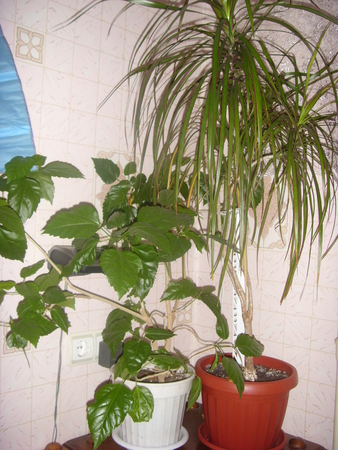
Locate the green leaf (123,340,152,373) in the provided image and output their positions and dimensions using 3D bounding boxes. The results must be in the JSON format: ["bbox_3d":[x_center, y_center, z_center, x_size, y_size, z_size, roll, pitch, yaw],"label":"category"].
[{"bbox_3d":[-0.078,0.325,1.000,0.071,0.095,0.015,6,-39,3],"label":"green leaf"}]

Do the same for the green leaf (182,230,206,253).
[{"bbox_3d":[0.069,0.045,1.100,0.085,0.017,0.043,45,44,16],"label":"green leaf"}]

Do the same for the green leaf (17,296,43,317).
[{"bbox_3d":[-0.305,0.181,0.889,0.063,0.056,0.024,8,-27,-2],"label":"green leaf"}]

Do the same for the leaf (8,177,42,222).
[{"bbox_3d":[-0.316,-0.056,0.889,0.076,0.101,0.030,1,-9,-6],"label":"leaf"}]

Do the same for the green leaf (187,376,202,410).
[{"bbox_3d":[0.057,0.376,0.899,0.030,0.076,0.020,19,0,28],"label":"green leaf"}]

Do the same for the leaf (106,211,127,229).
[{"bbox_3d":[-0.139,-0.015,1.070,0.060,0.048,0.012,24,-34,-25],"label":"leaf"}]

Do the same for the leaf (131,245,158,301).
[{"bbox_3d":[-0.053,0.102,0.869,0.065,0.119,0.040,-5,6,-21],"label":"leaf"}]

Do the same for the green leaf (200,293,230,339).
[{"bbox_3d":[0.118,0.229,1.010,0.038,0.125,0.032,-24,-7,-31],"label":"green leaf"}]

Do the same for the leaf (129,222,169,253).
[{"bbox_3d":[-0.049,0.030,1.000,0.127,0.020,0.076,32,38,19],"label":"leaf"}]

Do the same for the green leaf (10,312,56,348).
[{"bbox_3d":[-0.316,0.243,0.940,0.104,0.078,0.019,22,-28,3],"label":"green leaf"}]

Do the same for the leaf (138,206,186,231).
[{"bbox_3d":[-0.010,-0.012,0.899,0.113,0.069,0.032,3,-30,1],"label":"leaf"}]

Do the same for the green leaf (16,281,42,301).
[{"bbox_3d":[-0.317,0.149,0.909,0.059,0.059,0.022,8,-30,-2],"label":"green leaf"}]

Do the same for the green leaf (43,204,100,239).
[{"bbox_3d":[-0.235,-0.010,0.980,0.144,0.095,0.020,-9,-33,-19],"label":"green leaf"}]

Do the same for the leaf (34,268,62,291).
[{"bbox_3d":[-0.295,0.133,0.990,0.051,0.072,0.013,37,-31,19],"label":"leaf"}]

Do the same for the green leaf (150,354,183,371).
[{"bbox_3d":[-0.007,0.361,1.060,0.081,0.015,0.050,5,37,11],"label":"green leaf"}]

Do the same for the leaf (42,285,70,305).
[{"bbox_3d":[-0.268,0.165,0.960,0.068,0.051,0.012,12,-36,5],"label":"leaf"}]

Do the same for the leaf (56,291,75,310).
[{"bbox_3d":[-0.251,0.180,0.960,0.051,0.061,0.022,-27,-18,-15],"label":"leaf"}]

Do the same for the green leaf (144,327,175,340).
[{"bbox_3d":[-0.021,0.242,0.899,0.069,0.022,0.042,0,30,0],"label":"green leaf"}]

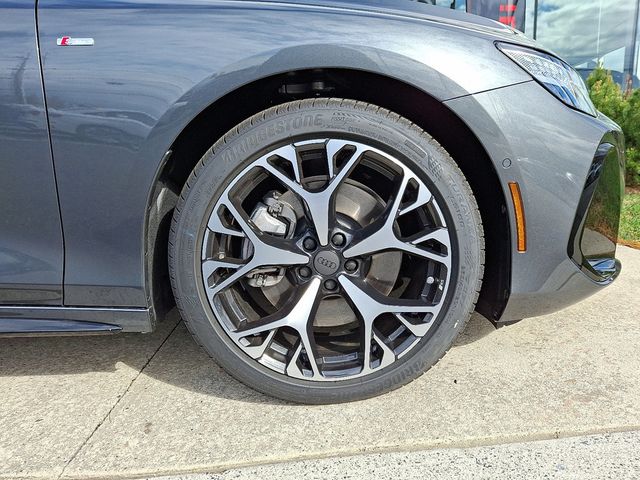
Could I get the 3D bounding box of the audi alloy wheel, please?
[{"bbox_3d":[0.015,0.032,1.092,0.690,0.690,0.240,0,12,1],"label":"audi alloy wheel"}]

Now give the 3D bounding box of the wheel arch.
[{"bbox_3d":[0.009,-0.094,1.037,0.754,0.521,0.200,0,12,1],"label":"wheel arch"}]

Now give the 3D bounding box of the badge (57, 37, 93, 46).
[{"bbox_3d":[-0.485,-0.394,0.917,0.074,0.019,0.005,0,5,1],"label":"badge"}]

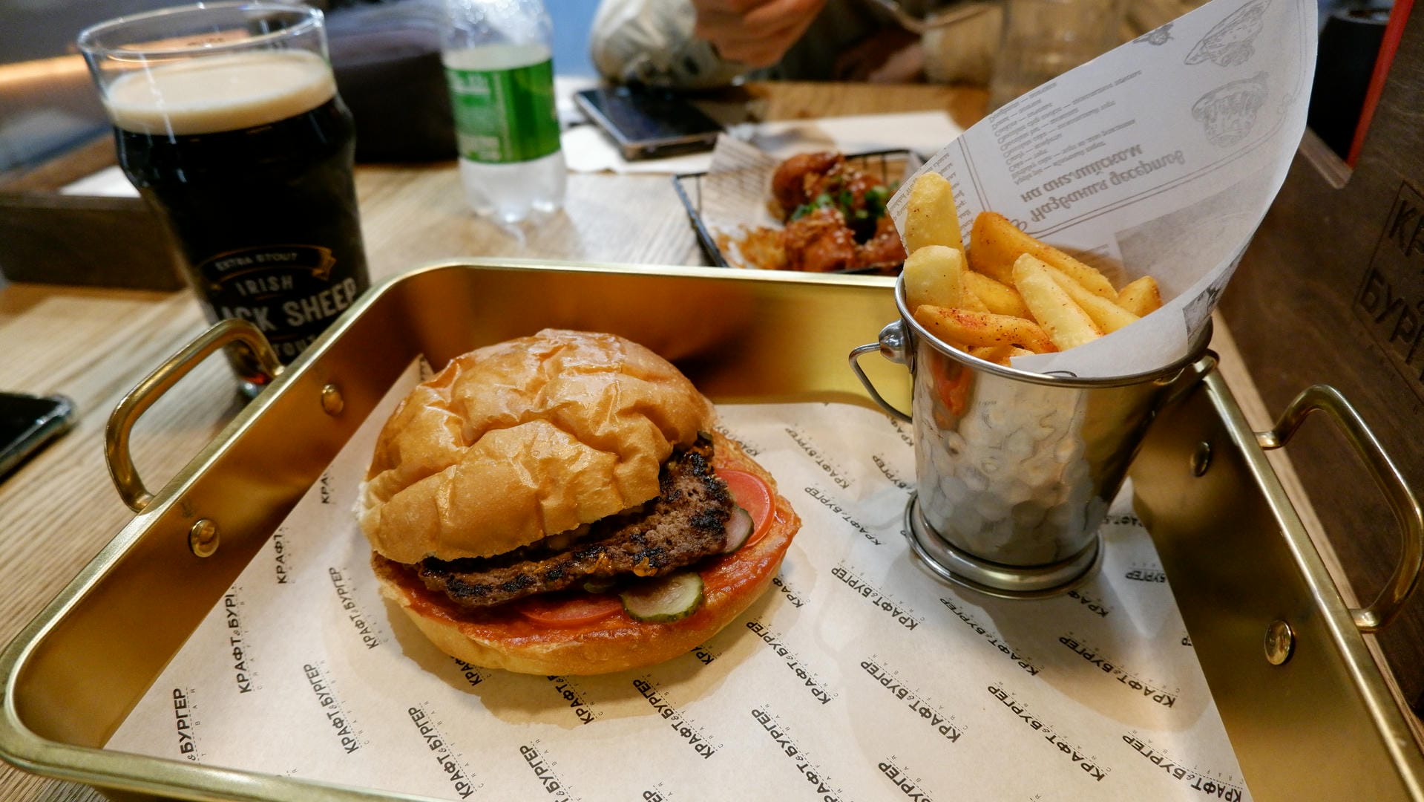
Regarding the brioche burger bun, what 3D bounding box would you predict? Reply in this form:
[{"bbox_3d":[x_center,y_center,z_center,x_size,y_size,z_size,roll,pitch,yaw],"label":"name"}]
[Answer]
[{"bbox_3d":[-0.041,0.022,0.272,0.132,0.075,0.122,-3,35,0],"label":"brioche burger bun"}]

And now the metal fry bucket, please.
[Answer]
[{"bbox_3d":[0.097,0.007,0.271,0.105,0.089,0.086,5,36,11],"label":"metal fry bucket"}]

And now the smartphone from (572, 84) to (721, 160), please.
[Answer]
[{"bbox_3d":[-0.053,-0.224,0.686,0.073,0.010,0.149,-13,36,-14],"label":"smartphone"}]

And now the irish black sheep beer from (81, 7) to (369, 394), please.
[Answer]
[{"bbox_3d":[-0.188,-0.078,0.365,0.089,0.151,0.089,-12,36,-13],"label":"irish black sheep beer"}]

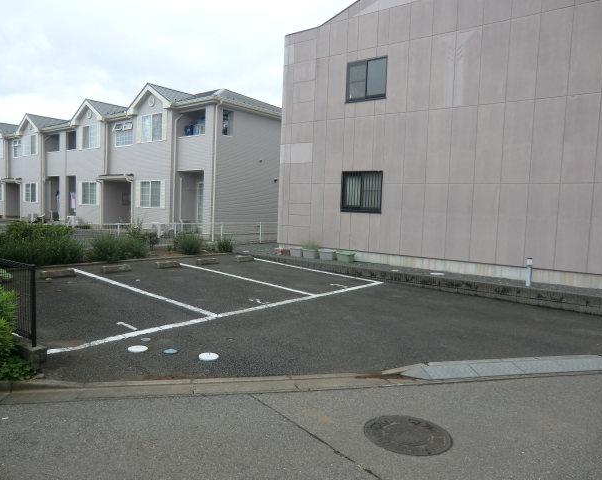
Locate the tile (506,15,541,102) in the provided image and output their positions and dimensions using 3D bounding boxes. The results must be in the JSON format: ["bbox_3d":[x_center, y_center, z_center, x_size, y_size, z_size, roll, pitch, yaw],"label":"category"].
[{"bbox_3d":[4.908,-3.999,9.794,0.600,1.809,0.060,5,6,37],"label":"tile"}]

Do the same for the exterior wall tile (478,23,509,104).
[{"bbox_3d":[4.431,-4.030,10.155,0.600,1.808,0.050,5,6,37],"label":"exterior wall tile"}]

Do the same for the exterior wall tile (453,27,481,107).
[{"bbox_3d":[4.001,-4.117,10.625,0.607,1.817,0.050,5,6,36],"label":"exterior wall tile"}]

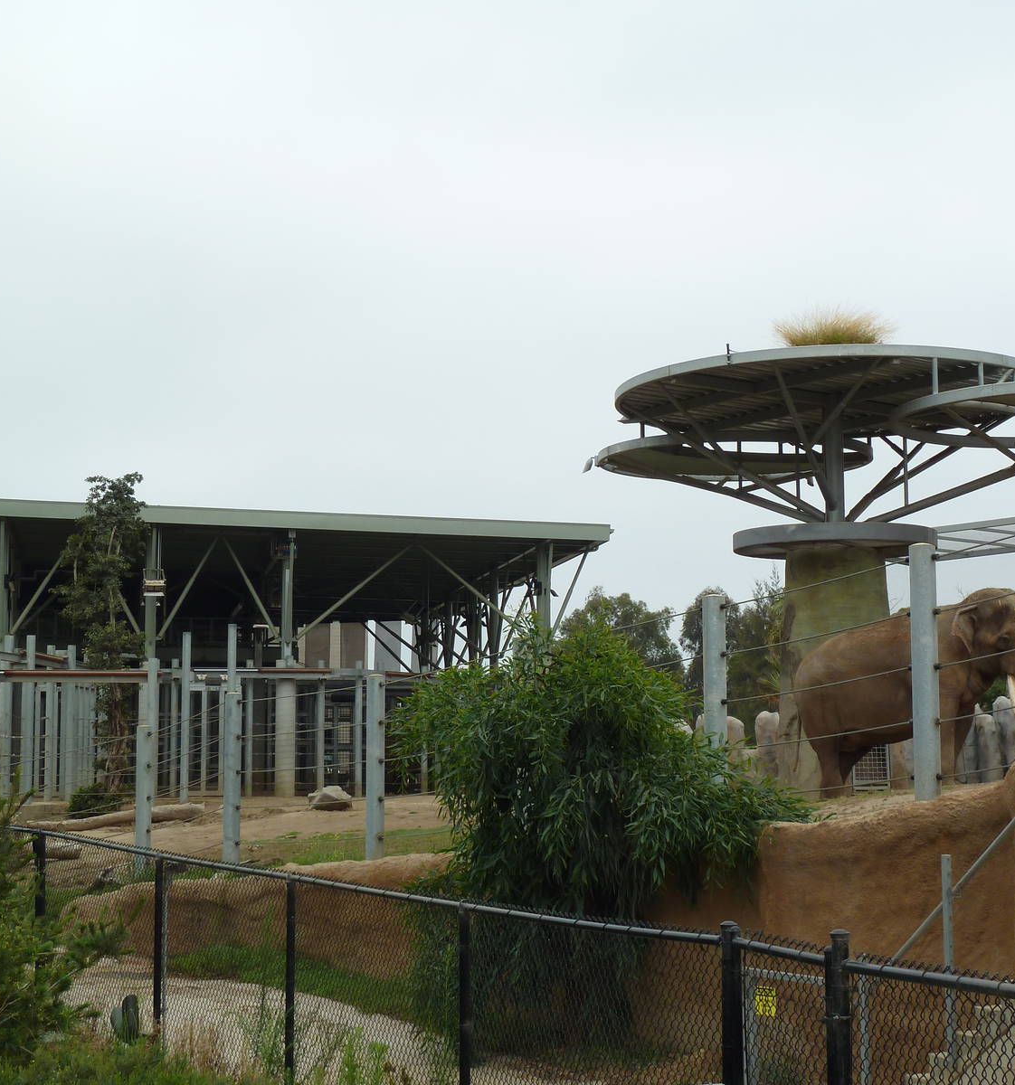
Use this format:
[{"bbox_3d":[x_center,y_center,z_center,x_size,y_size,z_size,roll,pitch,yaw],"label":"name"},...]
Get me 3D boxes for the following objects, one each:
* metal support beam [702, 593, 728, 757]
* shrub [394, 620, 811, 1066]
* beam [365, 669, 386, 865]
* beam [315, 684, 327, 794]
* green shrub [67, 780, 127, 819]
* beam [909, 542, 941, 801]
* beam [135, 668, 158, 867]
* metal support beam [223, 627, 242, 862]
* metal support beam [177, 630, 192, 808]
[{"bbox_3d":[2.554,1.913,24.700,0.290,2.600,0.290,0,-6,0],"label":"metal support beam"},{"bbox_3d":[1.162,3.639,24.700,4.900,5.100,4.000,0,-6,0],"label":"shrub"},{"bbox_3d":[-2.050,3.478,31.100,0.300,2.900,0.300,0,-6,0],"label":"beam"},{"bbox_3d":[-6.024,6.207,65.000,0.240,3.800,0.240,0,-6,0],"label":"beam"},{"bbox_3d":[-8.782,5.499,43.000,1.270,0.880,1.200,0,-6,0],"label":"green shrub"},{"bbox_3d":[3.518,1.090,16.900,0.230,2.200,0.230,0,-6,0],"label":"beam"},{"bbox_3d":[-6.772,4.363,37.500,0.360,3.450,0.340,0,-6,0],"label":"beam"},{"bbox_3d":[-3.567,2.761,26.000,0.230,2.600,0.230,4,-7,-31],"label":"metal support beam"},{"bbox_3d":[-9.330,5.081,58.000,0.260,4.900,0.260,0,-6,0],"label":"metal support beam"}]

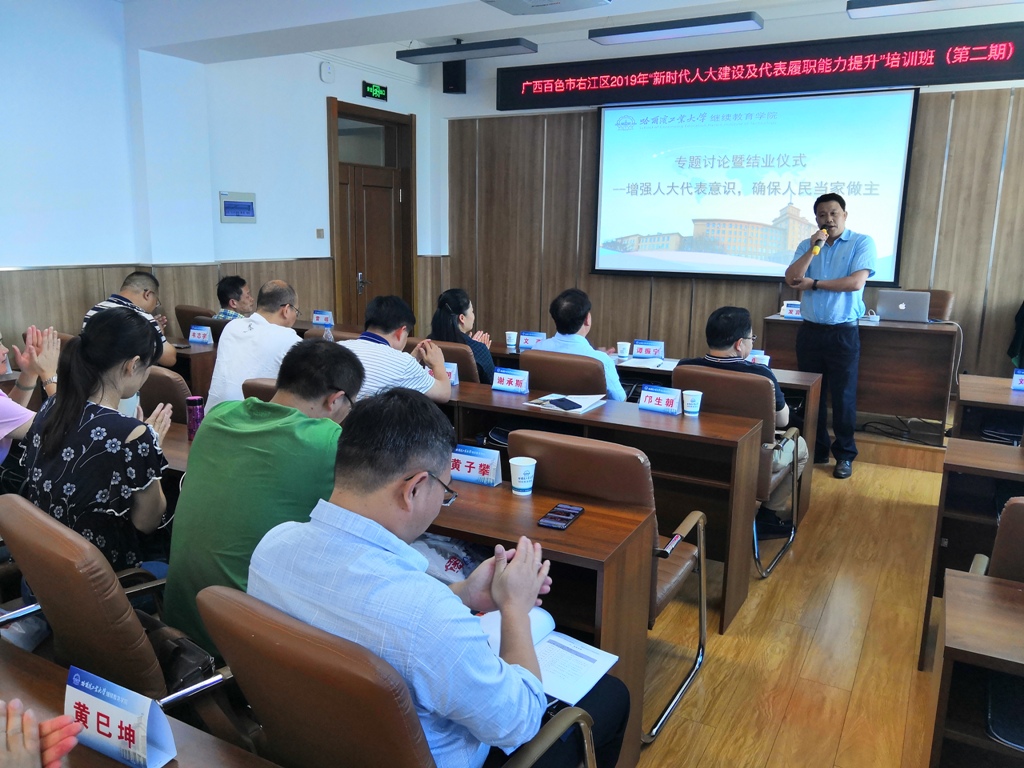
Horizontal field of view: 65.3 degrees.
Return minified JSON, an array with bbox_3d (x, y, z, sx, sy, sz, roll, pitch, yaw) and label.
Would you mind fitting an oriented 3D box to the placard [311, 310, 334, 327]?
[{"bbox_3d":[-1.379,-0.488,5.897,0.189,0.096,0.050,7,13,27],"label":"placard"}]

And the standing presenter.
[{"bbox_3d":[1.942,-0.306,4.965,0.526,1.714,0.397,7,13,27],"label":"standing presenter"}]

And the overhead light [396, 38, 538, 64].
[{"bbox_3d":[-0.377,-2.700,6.492,1.170,0.065,0.260,7,13,28],"label":"overhead light"}]

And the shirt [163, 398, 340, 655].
[{"bbox_3d":[-0.613,0.342,1.909,0.480,0.620,0.410,10,14,38],"label":"shirt"}]

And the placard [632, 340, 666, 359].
[{"bbox_3d":[0.799,-0.196,4.653,0.175,0.104,0.060,5,12,20],"label":"placard"}]

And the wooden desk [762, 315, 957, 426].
[{"bbox_3d":[2.344,-0.069,5.439,1.142,0.725,0.646,7,13,27],"label":"wooden desk"}]

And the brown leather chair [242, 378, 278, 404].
[{"bbox_3d":[-0.676,0.397,3.281,0.566,0.914,0.646,7,13,27],"label":"brown leather chair"}]

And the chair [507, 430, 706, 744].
[{"bbox_3d":[0.323,0.541,2.637,0.566,0.914,0.646,7,13,27],"label":"chair"}]

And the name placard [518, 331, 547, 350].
[{"bbox_3d":[0.144,-0.266,4.900,0.189,0.096,0.050,7,13,27],"label":"name placard"}]

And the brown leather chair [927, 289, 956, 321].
[{"bbox_3d":[2.963,-0.213,5.966,0.550,0.920,0.620,12,15,43],"label":"brown leather chair"}]

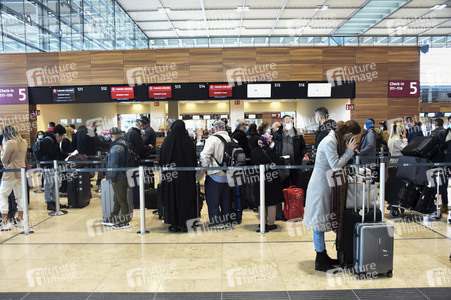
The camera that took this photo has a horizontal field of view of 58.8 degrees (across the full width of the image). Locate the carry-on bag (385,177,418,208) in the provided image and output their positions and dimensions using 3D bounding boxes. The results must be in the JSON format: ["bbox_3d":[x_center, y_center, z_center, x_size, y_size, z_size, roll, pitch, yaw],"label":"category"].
[{"bbox_3d":[2.987,0.715,6.800,0.260,0.480,0.390,14,0,-10],"label":"carry-on bag"}]

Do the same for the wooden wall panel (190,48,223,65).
[{"bbox_3d":[-0.709,-3.476,14.899,1.239,0.592,0.040,-1,3,0],"label":"wooden wall panel"}]

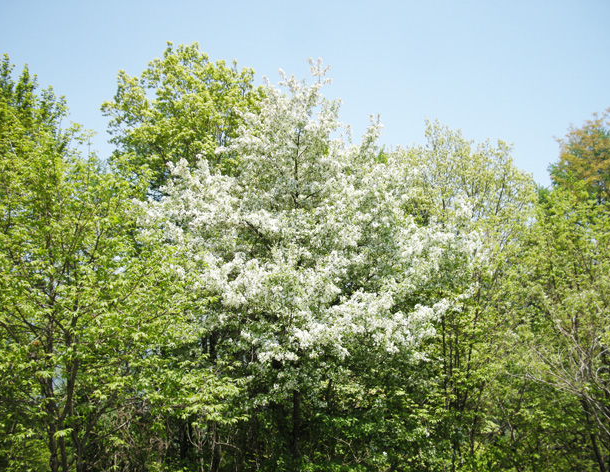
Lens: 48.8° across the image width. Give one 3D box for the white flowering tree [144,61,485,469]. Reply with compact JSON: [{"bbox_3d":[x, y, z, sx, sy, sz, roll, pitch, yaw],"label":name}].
[{"bbox_3d":[0.186,0.330,13.212,6.670,8.160,6.000,0,-12,0],"label":"white flowering tree"}]

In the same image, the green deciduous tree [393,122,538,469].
[{"bbox_3d":[3.506,1.021,14.702,3.190,7.410,3.300,0,-12,0],"label":"green deciduous tree"}]

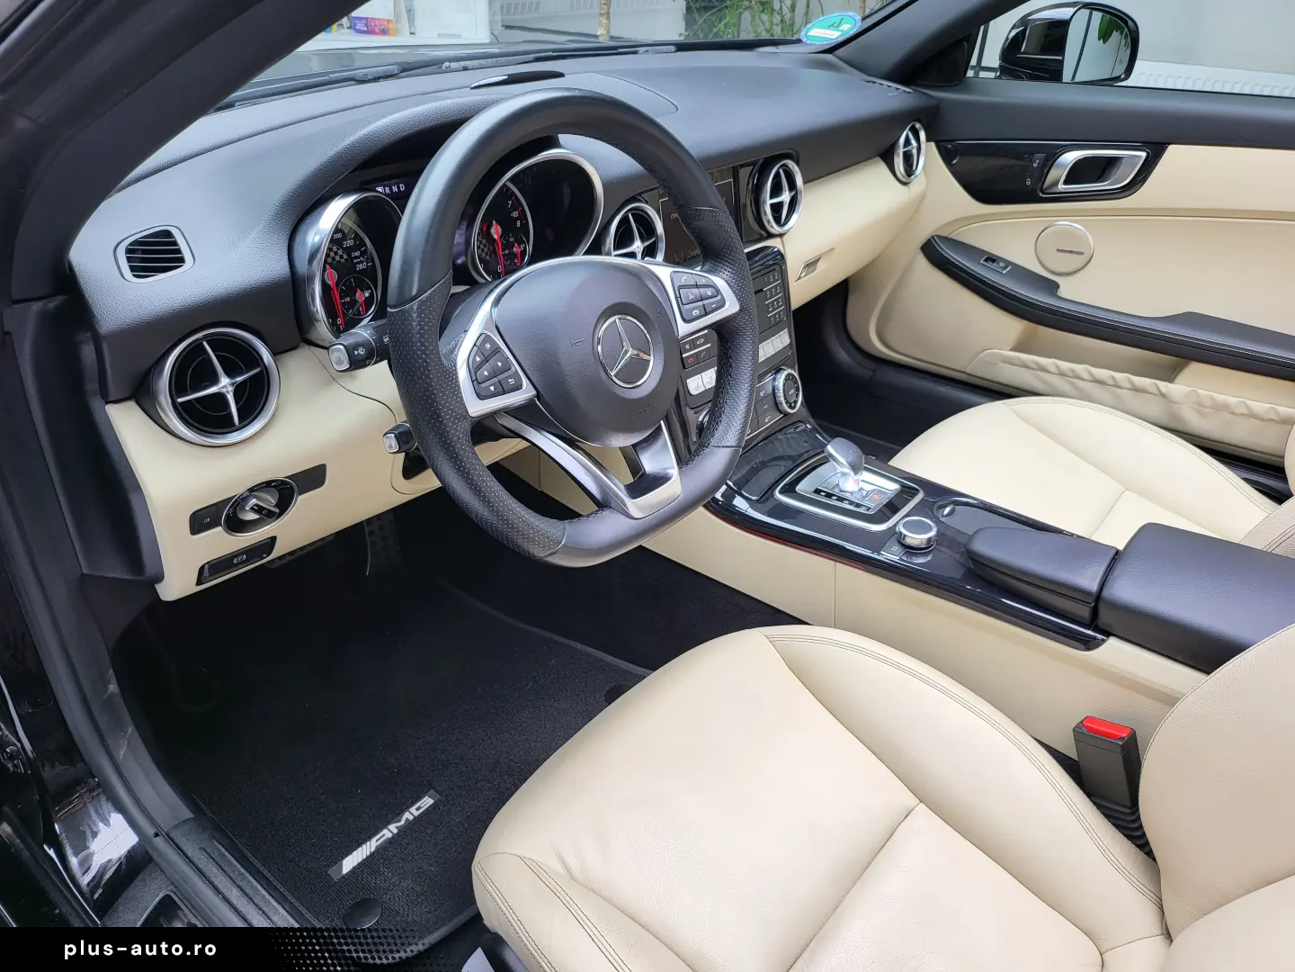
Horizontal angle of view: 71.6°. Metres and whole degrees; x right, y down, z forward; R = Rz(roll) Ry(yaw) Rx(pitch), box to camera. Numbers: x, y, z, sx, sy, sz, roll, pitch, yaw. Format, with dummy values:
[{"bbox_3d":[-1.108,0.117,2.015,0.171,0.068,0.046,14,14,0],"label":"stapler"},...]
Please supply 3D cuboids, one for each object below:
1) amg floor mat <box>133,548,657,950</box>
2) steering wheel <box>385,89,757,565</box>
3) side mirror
[{"bbox_3d":[-0.329,0.259,1.199,0.660,0.050,0.510,28,43,35],"label":"amg floor mat"},{"bbox_3d":[-0.050,-0.129,0.739,0.370,0.360,0.110,-29,23,-38],"label":"steering wheel"},{"bbox_3d":[0.715,-0.744,1.526,0.220,0.135,0.150,-24,41,-31],"label":"side mirror"}]

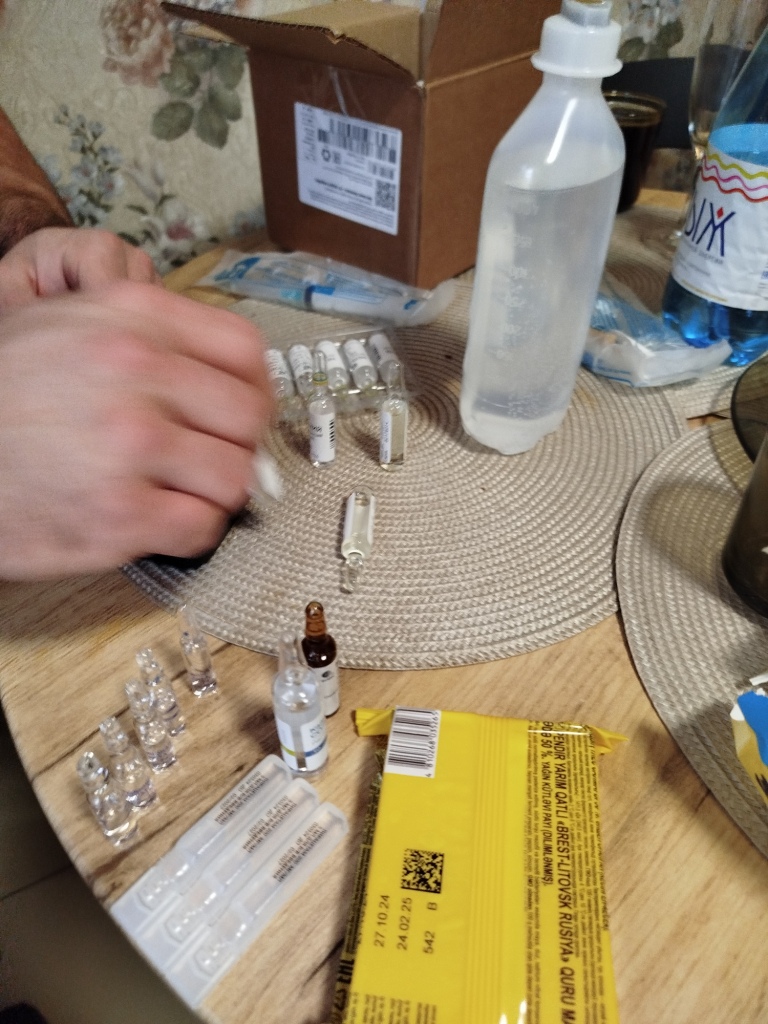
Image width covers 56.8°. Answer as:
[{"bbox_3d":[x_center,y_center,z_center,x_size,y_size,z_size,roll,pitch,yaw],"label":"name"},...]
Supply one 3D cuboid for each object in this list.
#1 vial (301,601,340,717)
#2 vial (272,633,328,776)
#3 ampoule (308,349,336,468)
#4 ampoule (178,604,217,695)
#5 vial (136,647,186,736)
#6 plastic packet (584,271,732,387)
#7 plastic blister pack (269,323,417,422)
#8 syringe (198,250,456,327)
[{"bbox_3d":[-0.026,0.059,0.291,0.015,0.068,0.015,0,43,0],"label":"vial"},{"bbox_3d":[-0.032,0.072,0.267,0.018,0.081,0.018,0,43,0],"label":"vial"},{"bbox_3d":[-0.036,-0.060,0.408,0.015,0.076,0.015,0,43,0],"label":"ampoule"},{"bbox_3d":[-0.080,0.058,0.300,0.011,0.056,0.011,0,43,0],"label":"ampoule"},{"bbox_3d":[-0.090,0.072,0.285,0.011,0.056,0.011,0,43,0],"label":"vial"},{"bbox_3d":[0.172,-0.158,0.550,0.098,0.028,0.162,-21,47,-22],"label":"plastic packet"},{"bbox_3d":[-0.032,-0.100,0.495,0.097,0.017,0.090,-11,44,-12],"label":"plastic blister pack"},{"bbox_3d":[-0.050,-0.188,0.585,0.208,0.022,0.060,16,45,16],"label":"syringe"}]

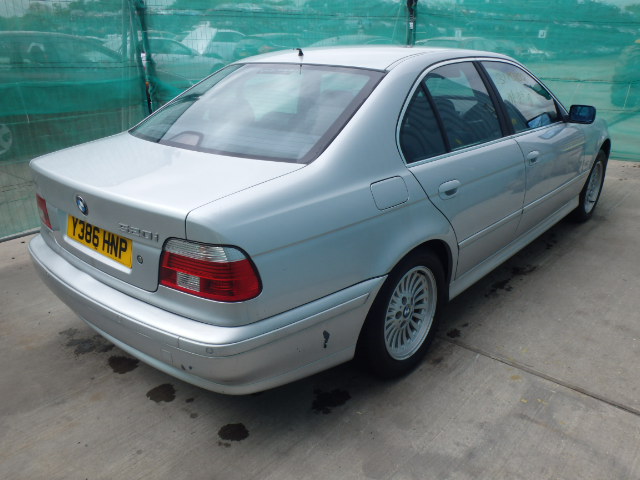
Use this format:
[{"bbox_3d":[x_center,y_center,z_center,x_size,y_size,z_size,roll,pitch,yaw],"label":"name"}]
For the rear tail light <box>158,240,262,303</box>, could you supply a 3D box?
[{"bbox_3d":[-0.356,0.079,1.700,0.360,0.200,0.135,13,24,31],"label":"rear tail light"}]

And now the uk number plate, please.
[{"bbox_3d":[-0.874,-0.006,2.032,0.520,0.111,0.012,17,16,39],"label":"uk number plate"}]

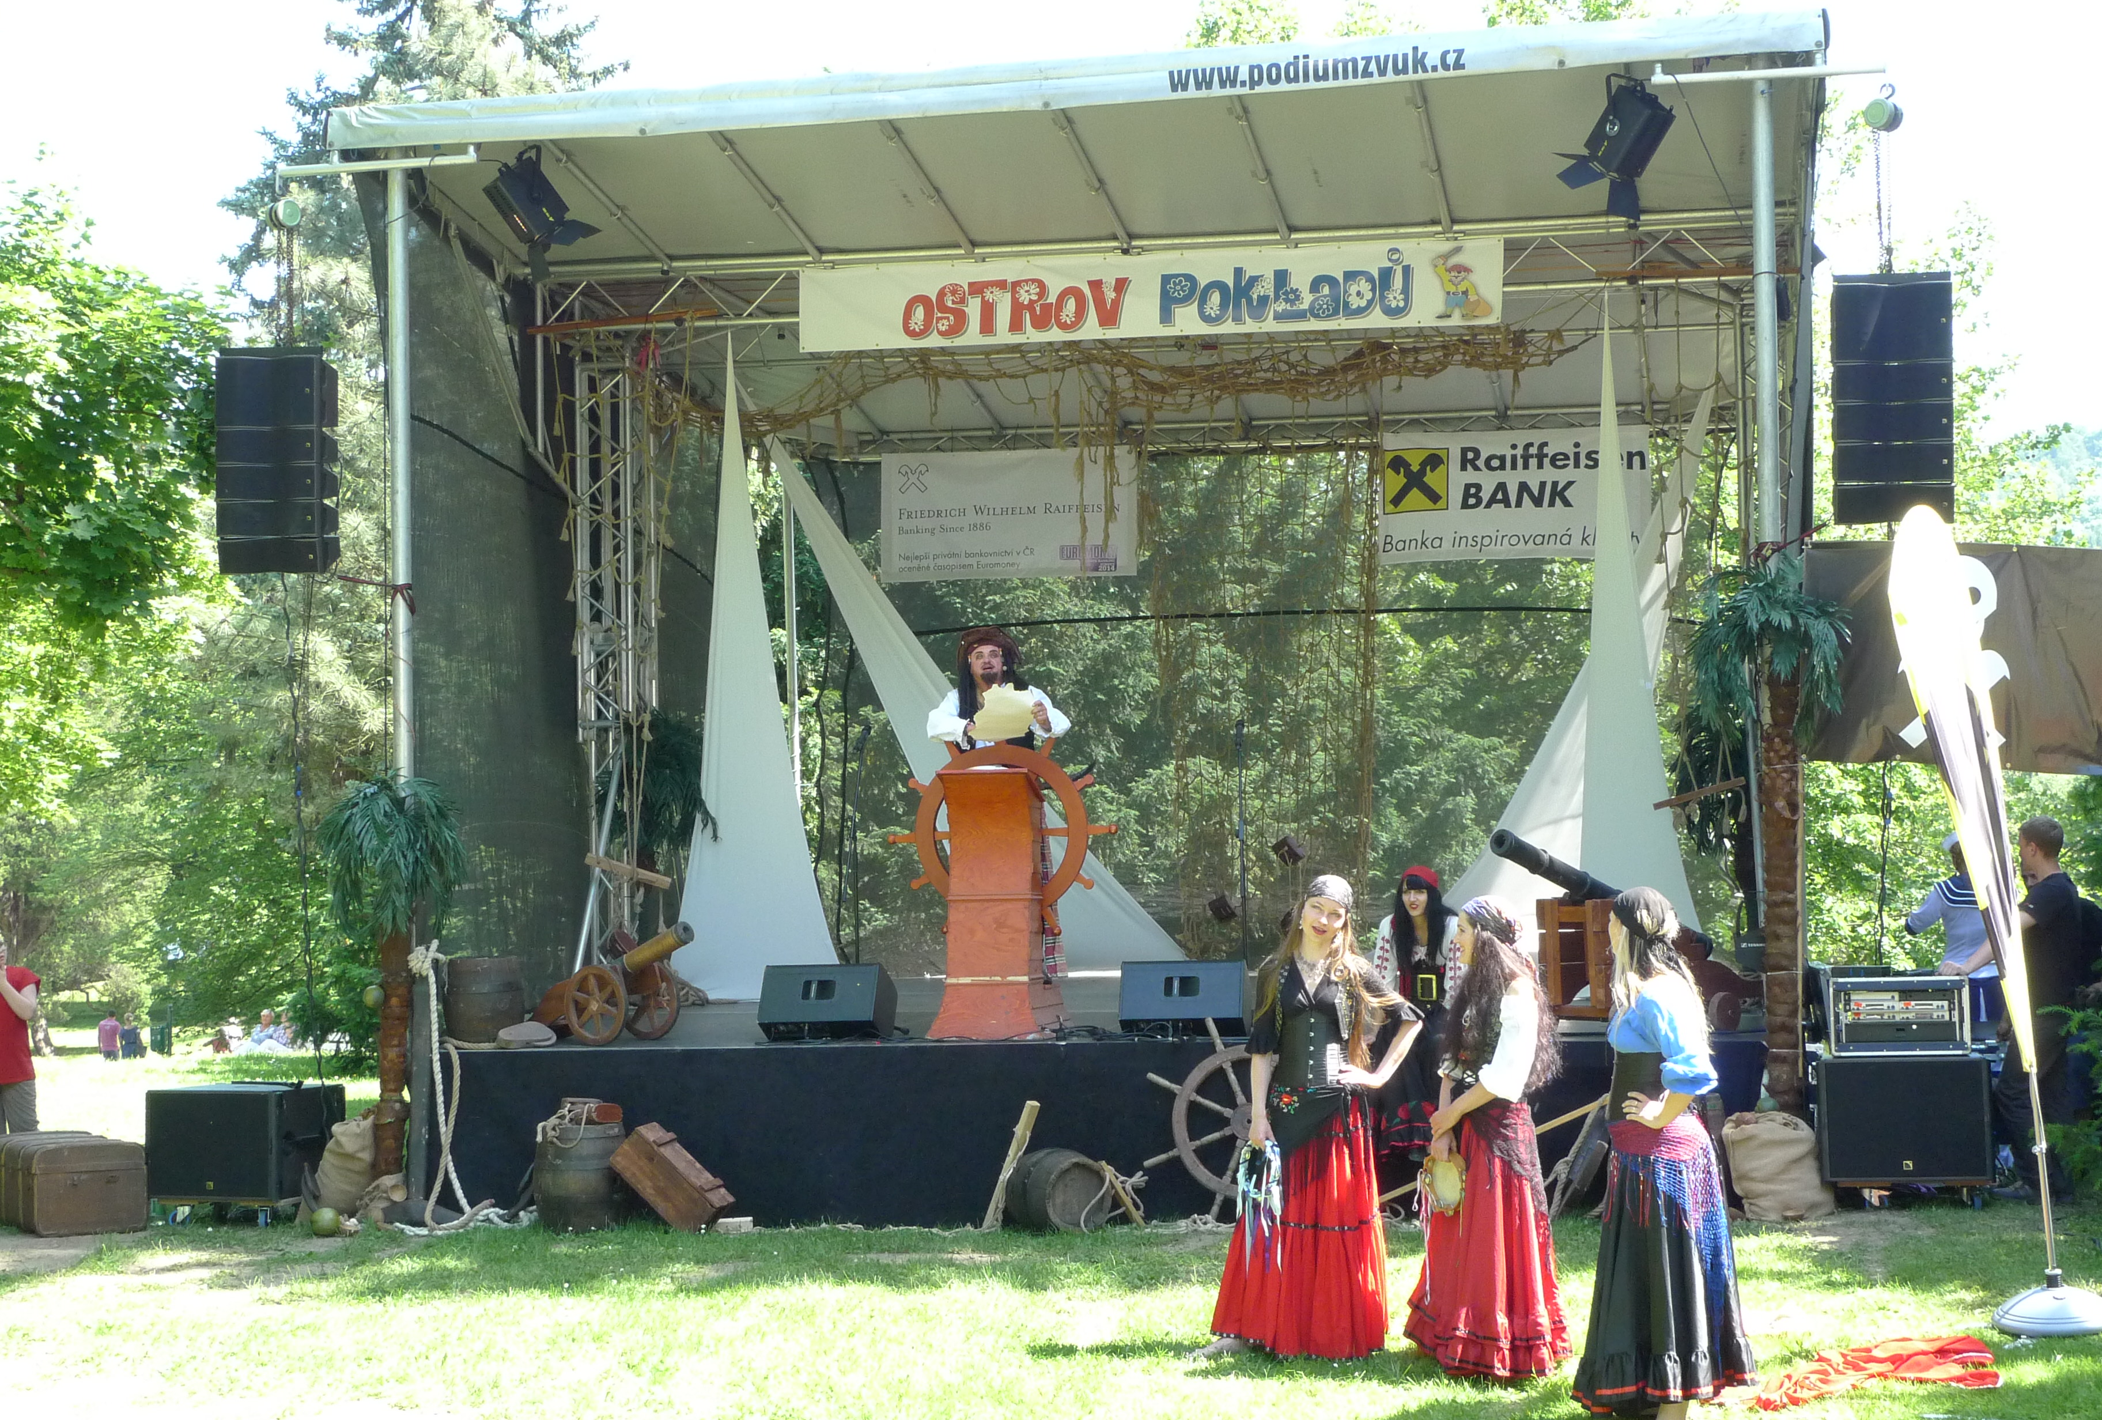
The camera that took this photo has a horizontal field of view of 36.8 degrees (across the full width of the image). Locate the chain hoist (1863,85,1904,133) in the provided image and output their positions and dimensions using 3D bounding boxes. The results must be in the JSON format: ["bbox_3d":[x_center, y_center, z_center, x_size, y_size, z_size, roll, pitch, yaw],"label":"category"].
[{"bbox_3d":[3.705,-2.674,14.050,0.160,0.210,0.140,1,-3,-41],"label":"chain hoist"}]

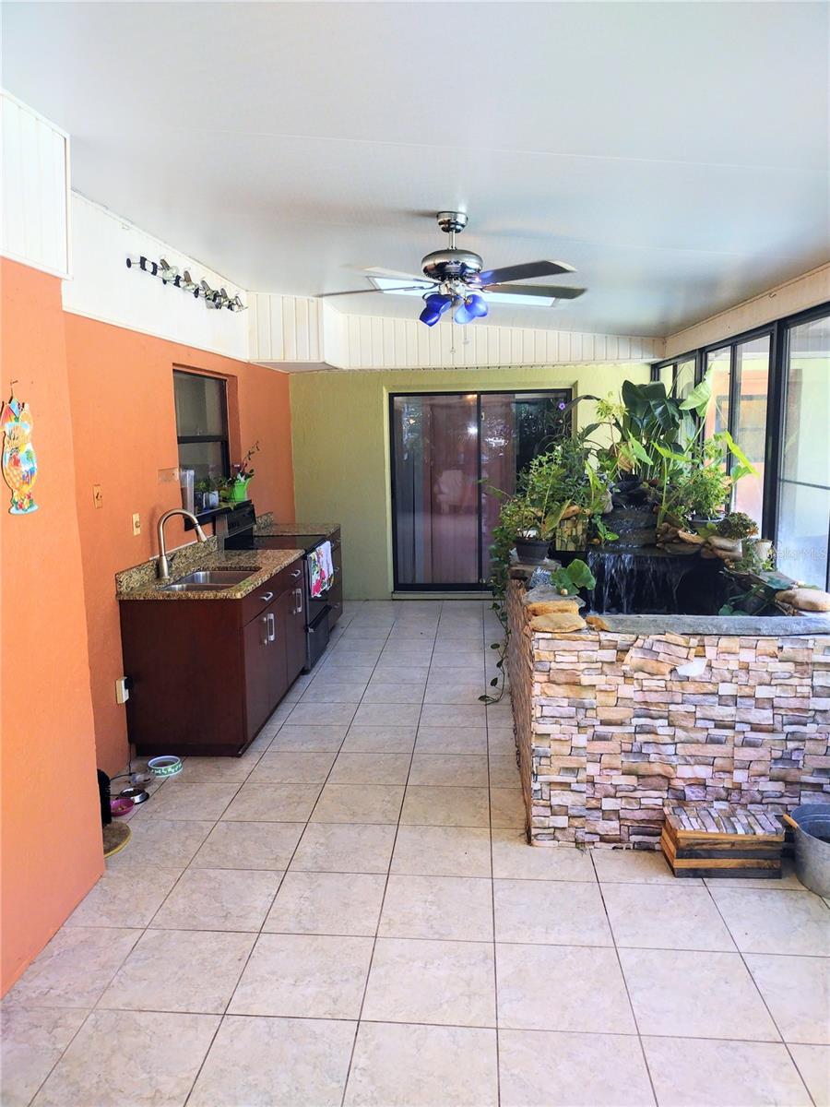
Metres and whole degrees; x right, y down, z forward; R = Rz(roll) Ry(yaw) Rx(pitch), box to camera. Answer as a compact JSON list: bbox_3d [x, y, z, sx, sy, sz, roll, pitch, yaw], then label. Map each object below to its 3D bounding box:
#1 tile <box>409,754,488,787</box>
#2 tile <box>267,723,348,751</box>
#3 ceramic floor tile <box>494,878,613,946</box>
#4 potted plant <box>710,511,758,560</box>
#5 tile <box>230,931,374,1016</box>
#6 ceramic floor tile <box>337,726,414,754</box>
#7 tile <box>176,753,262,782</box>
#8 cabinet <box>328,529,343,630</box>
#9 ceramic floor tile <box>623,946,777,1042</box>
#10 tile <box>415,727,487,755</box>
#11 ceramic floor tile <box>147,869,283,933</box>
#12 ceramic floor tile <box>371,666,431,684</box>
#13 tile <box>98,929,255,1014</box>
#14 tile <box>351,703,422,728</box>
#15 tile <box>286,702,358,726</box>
[{"bbox_3d":[0.180,1.120,4.440,0.403,0.010,0.423,0,8,4],"label":"tile"},{"bbox_3d":[-0.607,1.060,4.946,0.408,0.010,0.420,0,9,4],"label":"tile"},{"bbox_3d":[0.495,1.310,3.159,0.405,0.010,0.417,0,8,4],"label":"ceramic floor tile"},{"bbox_3d":[1.817,-0.102,4.907,0.240,0.260,0.240,0,9,5],"label":"potted plant"},{"bbox_3d":[-0.368,1.421,2.913,0.420,0.010,0.420,0,9,5],"label":"tile"},{"bbox_3d":[-0.196,1.062,4.915,0.408,0.010,0.420,0,9,4],"label":"ceramic floor tile"},{"bbox_3d":[-1.066,1.149,4.648,0.420,0.010,0.420,0,9,5],"label":"tile"},{"bbox_3d":[-0.969,0.214,7.367,0.580,0.820,0.681,0,9,4],"label":"cabinet"},{"bbox_3d":[0.866,1.367,2.695,0.403,0.010,0.423,0,8,4],"label":"ceramic floor tile"},{"bbox_3d":[0.216,1.083,4.975,0.420,0.010,0.420,0,9,5],"label":"tile"},{"bbox_3d":[-0.729,1.305,3.250,0.405,0.010,0.417,0,8,4],"label":"ceramic floor tile"},{"bbox_3d":[-0.100,0.871,6.170,0.408,0.010,0.420,0,9,4],"label":"ceramic floor tile"},{"bbox_3d":[-0.757,1.361,2.815,0.403,0.010,0.423,0,8,4],"label":"tile"},{"bbox_3d":[-0.163,0.996,5.313,0.403,0.010,0.423,0,8,4],"label":"tile"},{"bbox_3d":[-0.573,0.996,5.348,0.405,0.010,0.417,0,8,4],"label":"tile"}]

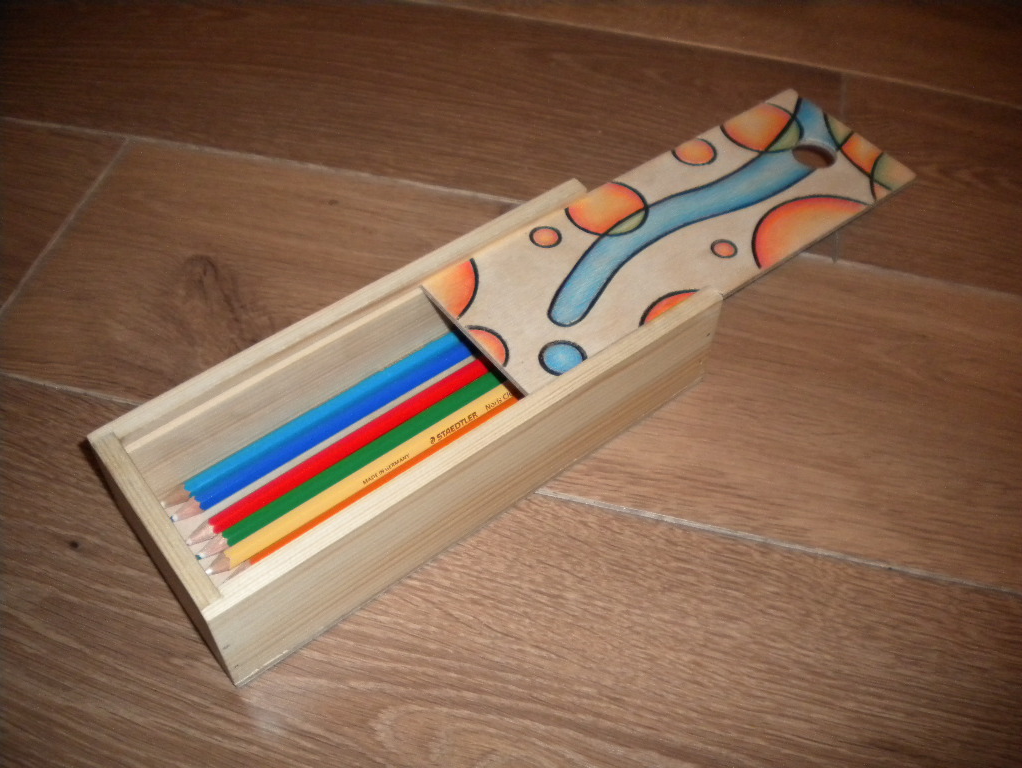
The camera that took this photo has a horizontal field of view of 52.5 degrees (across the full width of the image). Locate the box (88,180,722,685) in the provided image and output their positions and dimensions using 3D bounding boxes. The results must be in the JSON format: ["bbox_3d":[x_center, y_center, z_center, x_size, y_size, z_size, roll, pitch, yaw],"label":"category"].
[{"bbox_3d":[-0.031,0.007,0.381,0.212,0.047,0.085,-31,58,-23],"label":"box"}]

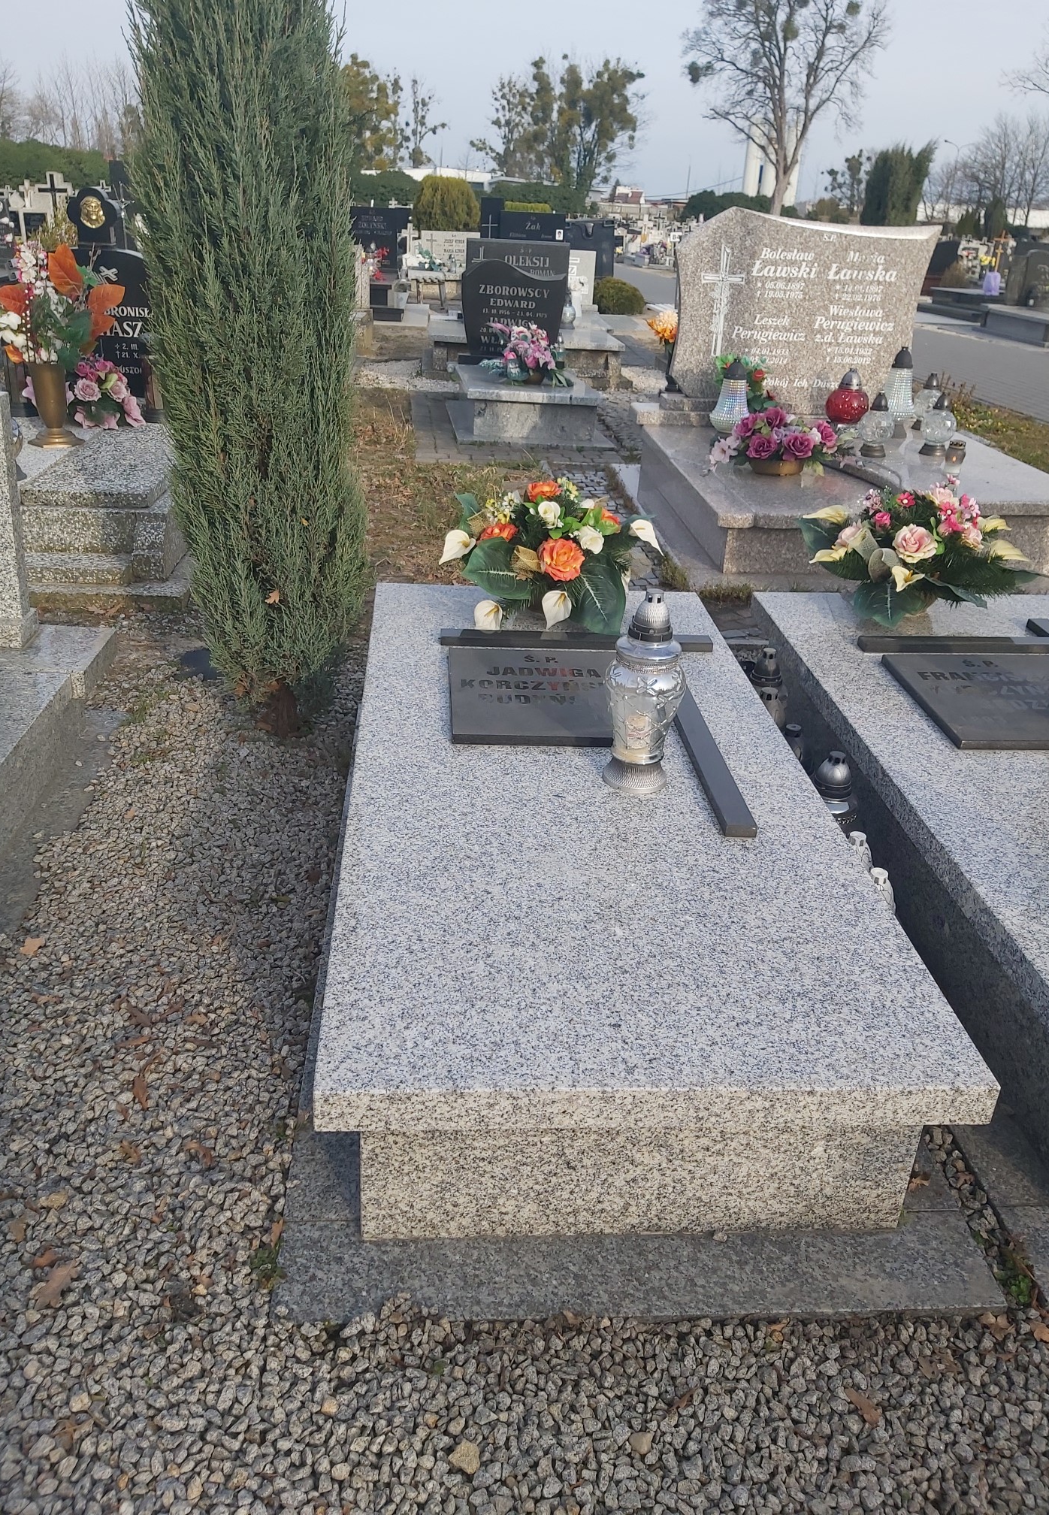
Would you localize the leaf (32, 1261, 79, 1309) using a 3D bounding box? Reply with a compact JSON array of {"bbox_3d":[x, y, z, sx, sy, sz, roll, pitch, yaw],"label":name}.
[{"bbox_3d":[-0.595,0.670,1.447,0.042,0.015,0.074,12,28,17],"label":"leaf"}]

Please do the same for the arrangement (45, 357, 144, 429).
[{"bbox_3d":[-1.726,-1.438,4.480,0.430,0.255,0.320,0,27,-6],"label":"arrangement"}]

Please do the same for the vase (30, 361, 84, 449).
[{"bbox_3d":[-1.801,-1.356,4.364,0.207,0.300,0.207,0,27,-5],"label":"vase"}]

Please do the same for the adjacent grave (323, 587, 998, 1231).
[{"bbox_3d":[0.105,0.129,2.435,0.929,0.371,1.978,1,26,-6],"label":"adjacent grave"}]

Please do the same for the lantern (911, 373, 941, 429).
[{"bbox_3d":[1.980,-1.737,5.529,0.155,0.253,0.155,0,27,-5],"label":"lantern"}]

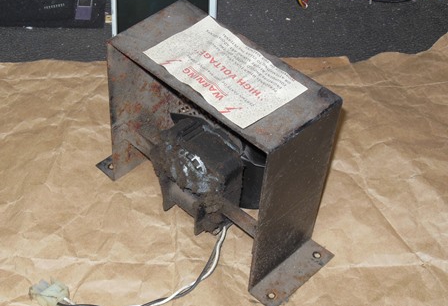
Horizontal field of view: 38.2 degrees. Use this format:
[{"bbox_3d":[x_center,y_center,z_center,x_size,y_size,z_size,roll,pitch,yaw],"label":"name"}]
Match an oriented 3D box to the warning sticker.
[{"bbox_3d":[0.001,-0.059,0.448,0.064,0.003,0.103,-33,57,-30],"label":"warning sticker"}]

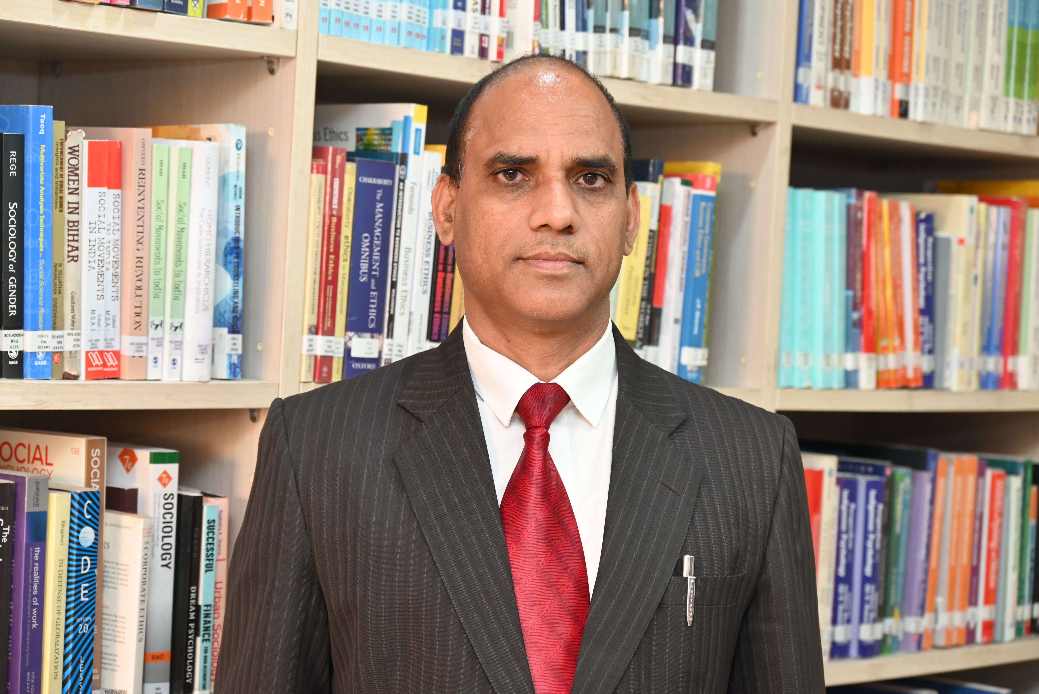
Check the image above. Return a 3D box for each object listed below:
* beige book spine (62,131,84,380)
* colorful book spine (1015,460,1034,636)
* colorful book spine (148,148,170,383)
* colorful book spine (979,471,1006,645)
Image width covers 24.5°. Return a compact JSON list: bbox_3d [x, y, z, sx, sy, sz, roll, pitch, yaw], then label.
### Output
[{"bbox_3d":[-0.443,-0.084,2.156,0.017,0.218,0.145,-2,5,-45],"label":"beige book spine"},{"bbox_3d":[0.619,0.265,3.246,0.015,0.234,0.155,1,3,-45],"label":"colorful book spine"},{"bbox_3d":[-0.383,-0.082,2.254,0.015,0.216,0.140,2,2,-44],"label":"colorful book spine"},{"bbox_3d":[0.564,0.269,3.175,0.028,0.224,0.150,2,2,-45],"label":"colorful book spine"}]

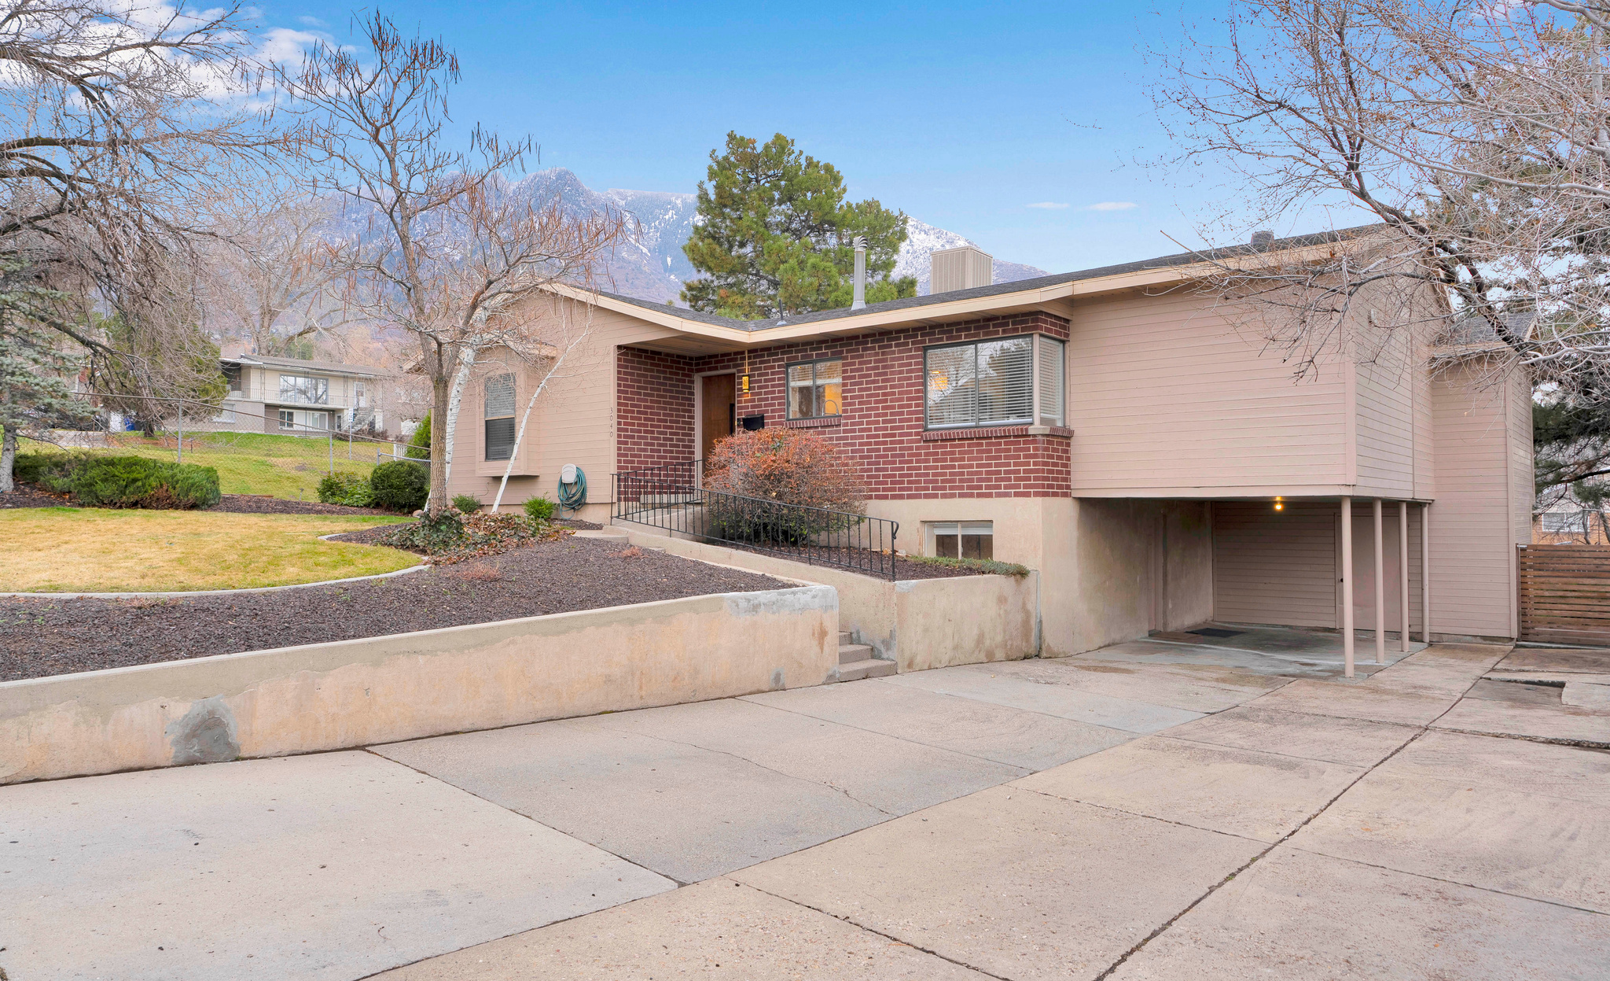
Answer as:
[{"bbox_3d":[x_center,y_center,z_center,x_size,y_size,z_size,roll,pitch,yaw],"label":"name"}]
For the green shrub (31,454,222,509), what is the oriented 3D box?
[{"bbox_3d":[-11.400,-0.140,18.100,3.000,0.930,1.900,0,-1,-12],"label":"green shrub"}]

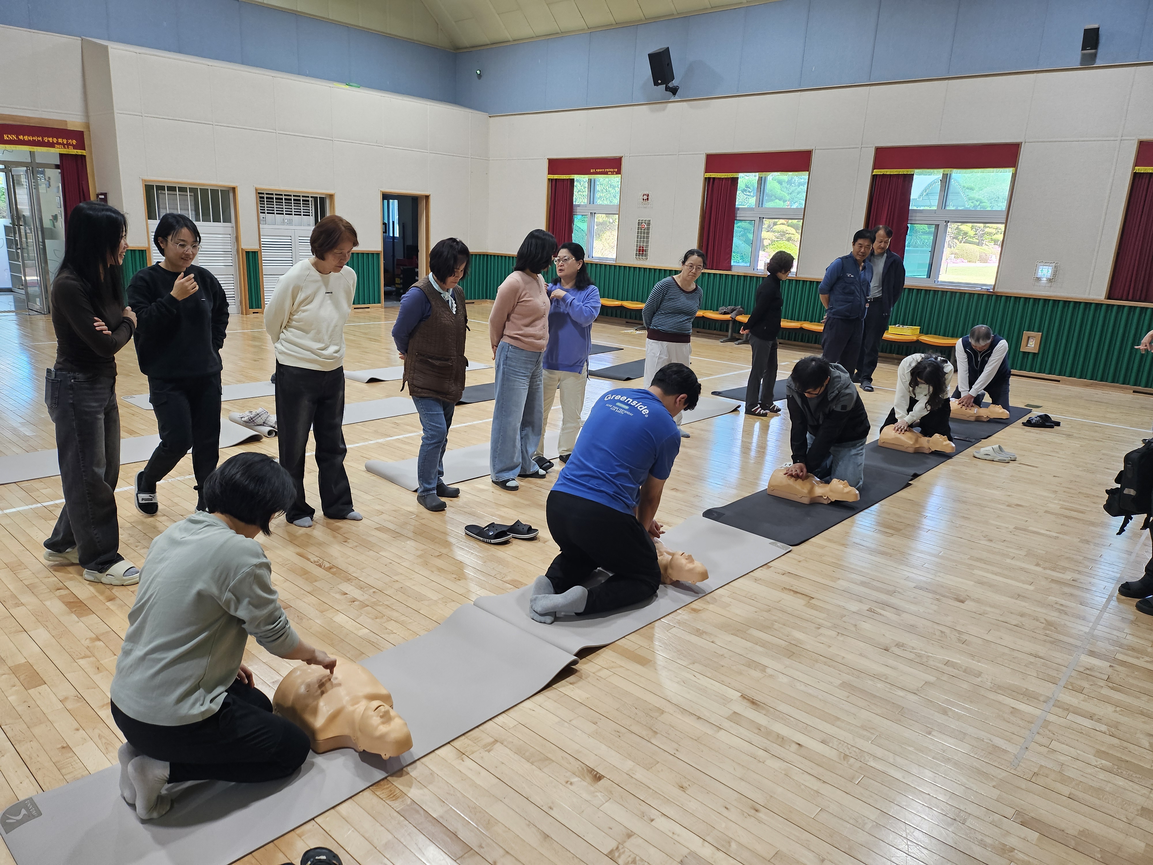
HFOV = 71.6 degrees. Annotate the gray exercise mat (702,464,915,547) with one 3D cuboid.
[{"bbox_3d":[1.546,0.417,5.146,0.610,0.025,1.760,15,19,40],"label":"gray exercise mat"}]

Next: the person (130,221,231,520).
[{"bbox_3d":[-2.110,-0.343,4.237,0.530,1.610,0.420,-8,18,-36],"label":"person"}]

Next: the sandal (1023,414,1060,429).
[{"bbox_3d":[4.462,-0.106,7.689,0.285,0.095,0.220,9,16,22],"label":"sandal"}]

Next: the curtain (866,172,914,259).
[{"bbox_3d":[4.330,-2.927,11.182,0.600,1.600,0.120,15,19,40],"label":"curtain"}]

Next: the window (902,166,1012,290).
[{"bbox_3d":[4.848,-2.864,10.804,1.760,1.730,0.150,15,19,40],"label":"window"}]

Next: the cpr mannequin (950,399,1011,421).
[{"bbox_3d":[3.906,-0.209,7.721,0.545,0.170,0.320,14,18,38],"label":"cpr mannequin"}]

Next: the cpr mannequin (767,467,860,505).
[{"bbox_3d":[1.575,0.340,5.165,0.550,0.185,0.310,13,18,34],"label":"cpr mannequin"}]

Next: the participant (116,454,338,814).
[{"bbox_3d":[-1.003,0.551,2.327,0.670,0.960,0.460,-11,20,-43],"label":"participant"}]

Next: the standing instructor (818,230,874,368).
[{"bbox_3d":[2.926,-1.289,8.627,0.560,1.750,0.380,-2,16,-20],"label":"standing instructor"}]

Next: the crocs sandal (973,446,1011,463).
[{"bbox_3d":[3.323,0.171,6.382,0.268,0.100,0.105,11,17,29],"label":"crocs sandal"}]

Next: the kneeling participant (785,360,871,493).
[{"bbox_3d":[1.690,-0.078,5.354,0.540,0.930,0.860,12,17,30],"label":"kneeling participant"}]

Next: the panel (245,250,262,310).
[{"bbox_3d":[-5.302,-2.496,13.156,0.040,0.940,0.220,15,19,40],"label":"panel"}]

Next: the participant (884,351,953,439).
[{"bbox_3d":[2.927,-0.301,6.719,0.550,0.770,0.800,11,16,29],"label":"participant"}]

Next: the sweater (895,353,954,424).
[{"bbox_3d":[2.851,-0.376,6.575,0.480,0.570,0.450,11,17,29],"label":"sweater"}]

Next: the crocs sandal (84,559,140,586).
[{"bbox_3d":[-2.038,0.612,3.565,0.272,0.095,0.110,3,14,0],"label":"crocs sandal"}]

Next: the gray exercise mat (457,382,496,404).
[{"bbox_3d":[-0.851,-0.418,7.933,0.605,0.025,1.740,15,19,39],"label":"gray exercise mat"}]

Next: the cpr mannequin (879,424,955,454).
[{"bbox_3d":[2.790,0.056,6.466,0.545,0.170,0.320,14,18,39],"label":"cpr mannequin"}]

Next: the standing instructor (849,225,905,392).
[{"bbox_3d":[3.383,-1.426,9.152,0.520,1.800,0.420,9,15,22],"label":"standing instructor"}]

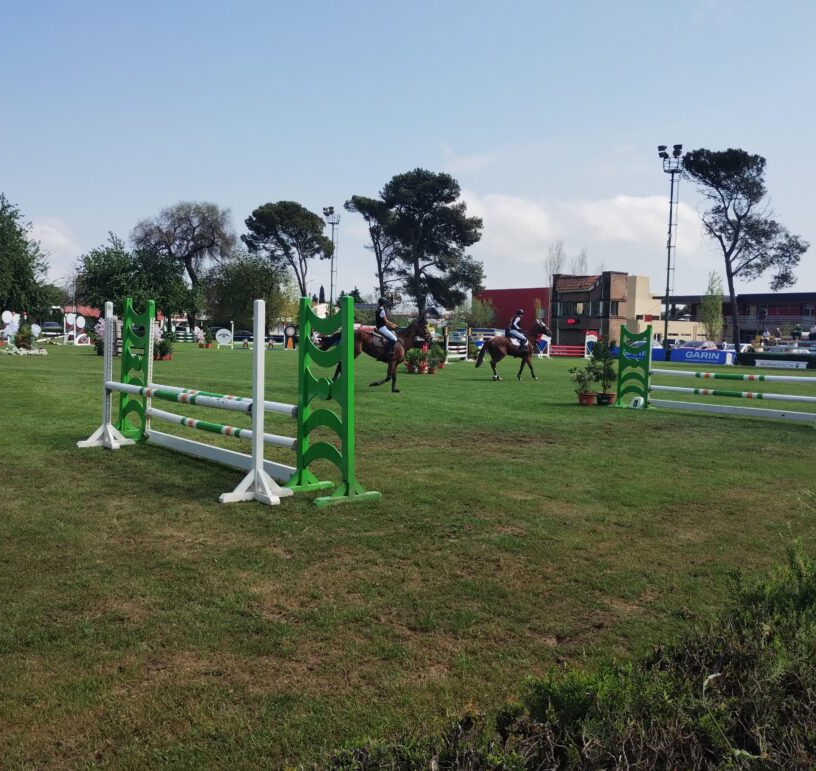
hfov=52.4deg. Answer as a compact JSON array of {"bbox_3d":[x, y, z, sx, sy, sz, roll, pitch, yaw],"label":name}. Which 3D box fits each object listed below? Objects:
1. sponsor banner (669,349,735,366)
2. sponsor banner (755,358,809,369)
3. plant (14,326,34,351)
[{"bbox_3d":[19.111,-1.884,53.875,4.292,0.880,0.120,5,5,42],"label":"sponsor banner"},{"bbox_3d":[22.525,-1.262,49.998,3.200,0.400,0.060,2,4,9],"label":"sponsor banner"},{"bbox_3d":[-20.686,-2.582,44.743,0.980,1.280,0.980,0,4,-25],"label":"plant"}]

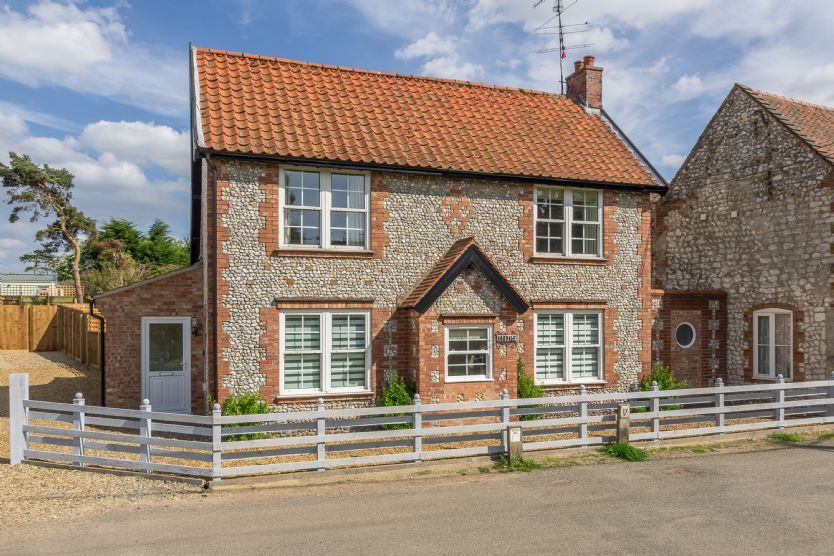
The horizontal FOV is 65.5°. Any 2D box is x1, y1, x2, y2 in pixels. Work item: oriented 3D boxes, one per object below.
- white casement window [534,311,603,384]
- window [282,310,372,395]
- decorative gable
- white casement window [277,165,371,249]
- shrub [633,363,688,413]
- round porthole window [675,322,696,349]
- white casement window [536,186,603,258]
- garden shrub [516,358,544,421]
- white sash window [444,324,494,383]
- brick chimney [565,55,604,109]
[{"bbox_3d":[3.130,1.420,13.293,1.624,1.504,0.120,1,-3,-20],"label":"white casement window"},{"bbox_3d":[-1.613,1.328,11.589,1.657,1.494,0.120,1,-3,-20],"label":"window"},{"bbox_3d":[0.928,-0.029,12.138,2.233,1.394,0.680,1,-3,-20],"label":"decorative gable"},{"bbox_3d":[-1.636,-1.242,11.686,1.665,1.469,0.120,1,-3,-20],"label":"white casement window"},{"bbox_3d":[5.223,2.399,13.922,1.150,1.122,0.900,1,-3,-20],"label":"shrub"},{"bbox_3d":[6.118,1.308,14.761,0.611,0.604,0.100,1,-3,-20],"label":"round porthole window"},{"bbox_3d":[3.151,-1.149,13.406,1.651,1.449,0.120,1,-3,-20],"label":"white casement window"},{"bbox_3d":[2.177,2.231,12.531,0.600,1.326,0.550,1,-3,-20],"label":"garden shrub"},{"bbox_3d":[0.934,1.382,11.914,0.906,1.048,0.120,1,-3,-20],"label":"white sash window"},{"bbox_3d":[4.266,-4.920,16.482,0.508,1.485,0.920,1,-3,-20],"label":"brick chimney"}]

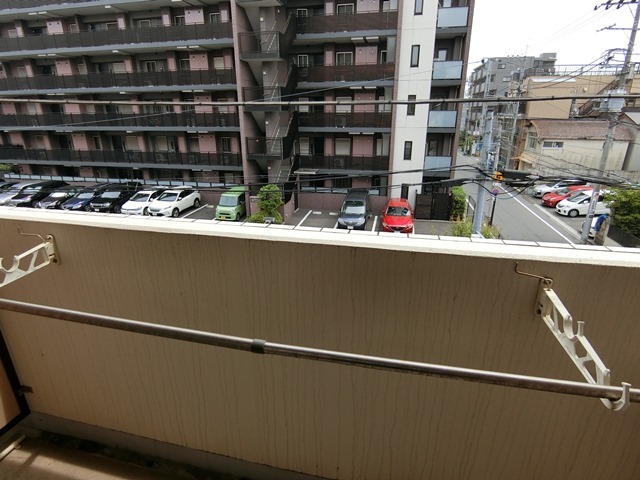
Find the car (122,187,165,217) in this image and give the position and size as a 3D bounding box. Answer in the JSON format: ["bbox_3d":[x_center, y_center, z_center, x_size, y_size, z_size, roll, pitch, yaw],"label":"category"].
[{"bbox_3d":[-12.814,-2.855,26.163,1.750,1.480,4.200,4,21,13],"label":"car"}]

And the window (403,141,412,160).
[{"bbox_3d":[6.013,-6.059,23.900,0.470,1.230,0.120,4,21,13],"label":"window"}]

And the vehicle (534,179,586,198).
[{"bbox_3d":[19.637,-4.045,28.509,4.400,1.520,1.740,1,21,3],"label":"vehicle"}]

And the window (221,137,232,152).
[{"bbox_3d":[-7.575,-7.653,28.458,0.820,1.220,0.120,4,21,13],"label":"window"}]

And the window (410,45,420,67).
[{"bbox_3d":[5.963,-11.430,21.895,0.470,1.220,0.120,4,21,13],"label":"window"}]

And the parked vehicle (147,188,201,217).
[{"bbox_3d":[-10.347,-2.810,25.062,1.830,1.660,4.700,4,19,13],"label":"parked vehicle"}]

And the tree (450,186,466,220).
[{"bbox_3d":[8.891,-2.321,22.413,1.050,2.300,1.100,4,19,13],"label":"tree"}]

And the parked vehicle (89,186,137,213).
[{"bbox_3d":[-14.989,-3.169,26.144,1.780,1.680,4.600,4,19,13],"label":"parked vehicle"}]

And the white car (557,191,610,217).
[{"bbox_3d":[18.635,-2.543,24.439,4.000,1.540,1.700,0,20,1],"label":"white car"}]

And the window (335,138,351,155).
[{"bbox_3d":[1.708,-6.722,25.397,1.118,1.178,0.120,4,19,13],"label":"window"}]

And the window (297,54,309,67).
[{"bbox_3d":[-1.162,-12.345,24.610,0.691,1.067,0.120,4,19,13],"label":"window"}]

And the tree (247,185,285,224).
[{"bbox_3d":[-3.529,-2.425,23.397,2.050,2.450,1.700,4,21,13],"label":"tree"}]

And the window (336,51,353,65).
[{"bbox_3d":[1.673,-12.016,23.585,1.160,1.070,0.120,4,19,13],"label":"window"}]

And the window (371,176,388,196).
[{"bbox_3d":[4.248,-3.782,24.963,1.298,1.344,0.120,4,19,13],"label":"window"}]

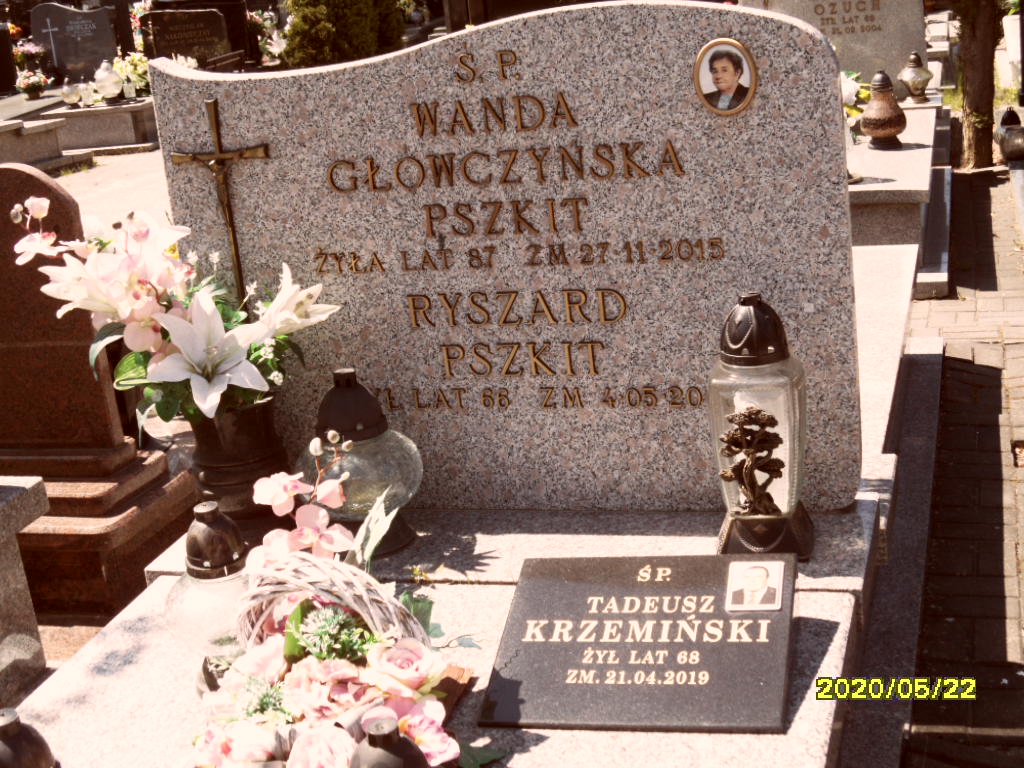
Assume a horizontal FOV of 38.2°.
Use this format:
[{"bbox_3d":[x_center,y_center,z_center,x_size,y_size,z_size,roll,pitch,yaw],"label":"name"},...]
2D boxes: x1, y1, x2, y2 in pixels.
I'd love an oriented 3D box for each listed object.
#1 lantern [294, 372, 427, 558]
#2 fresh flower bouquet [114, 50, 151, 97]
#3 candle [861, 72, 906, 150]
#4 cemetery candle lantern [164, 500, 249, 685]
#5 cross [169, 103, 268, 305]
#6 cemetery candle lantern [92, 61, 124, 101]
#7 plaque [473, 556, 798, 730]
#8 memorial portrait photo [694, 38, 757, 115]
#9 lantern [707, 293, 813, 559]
[{"bbox_3d":[-0.267,0.126,2.554,0.213,0.301,0.213,-1,21,18],"label":"lantern"},{"bbox_3d":[-2.485,-2.046,9.668,0.273,0.294,0.251,-1,21,18],"label":"fresh flower bouquet"},{"bbox_3d":[1.091,-0.810,4.344,0.136,0.218,0.136,-1,21,18],"label":"candle"},{"bbox_3d":[-0.404,0.308,2.103,0.180,0.296,0.180,-1,21,18],"label":"cemetery candle lantern"},{"bbox_3d":[-0.497,-0.295,2.571,0.190,0.392,0.030,-1,21,18],"label":"cross"},{"bbox_3d":[-2.629,-1.969,9.595,0.191,0.234,0.191,-1,21,18],"label":"cemetery candle lantern"},{"bbox_3d":[0.186,0.357,2.066,0.406,0.020,0.307,-2,39,15],"label":"plaque"},{"bbox_3d":[0.323,-0.466,2.245,0.095,0.115,0.012,-1,21,18],"label":"memorial portrait photo"},{"bbox_3d":[0.389,0.055,2.337,0.144,0.420,0.144,-1,21,18],"label":"lantern"}]

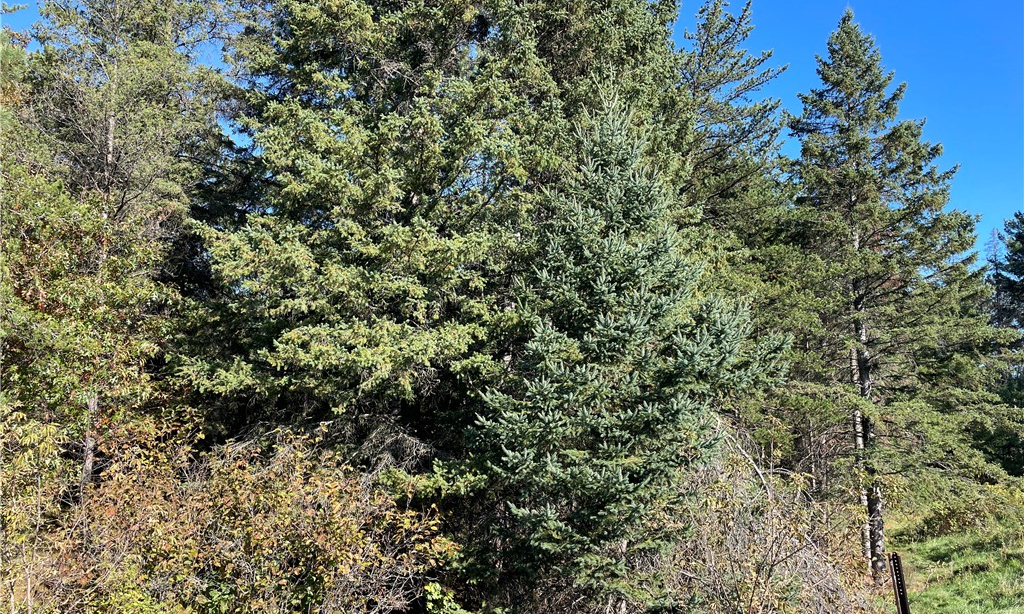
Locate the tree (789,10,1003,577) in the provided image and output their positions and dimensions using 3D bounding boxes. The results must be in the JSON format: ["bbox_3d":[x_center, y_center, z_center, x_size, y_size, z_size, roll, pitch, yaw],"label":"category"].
[{"bbox_3d":[4.500,-0.300,9.300,2.900,7.000,2.900,0,-7,0],"label":"tree"}]

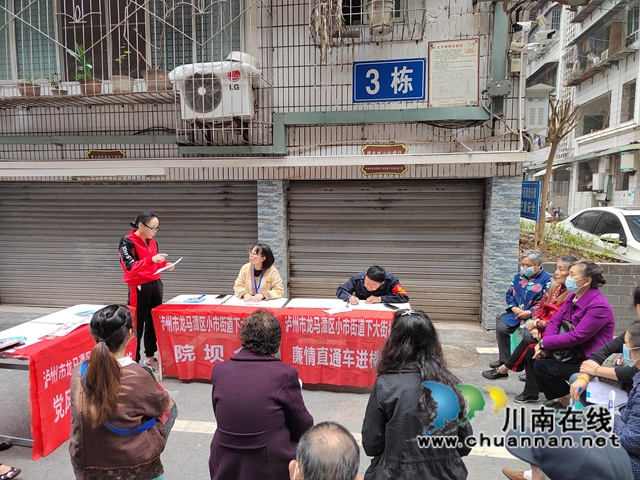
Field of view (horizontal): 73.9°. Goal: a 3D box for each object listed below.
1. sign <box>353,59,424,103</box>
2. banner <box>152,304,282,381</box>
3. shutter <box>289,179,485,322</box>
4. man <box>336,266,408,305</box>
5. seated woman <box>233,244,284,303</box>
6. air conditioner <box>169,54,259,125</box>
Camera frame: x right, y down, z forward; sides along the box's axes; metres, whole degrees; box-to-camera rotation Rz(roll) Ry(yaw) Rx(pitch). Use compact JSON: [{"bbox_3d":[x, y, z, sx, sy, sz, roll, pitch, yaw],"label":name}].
[{"bbox_3d":[0.883,-2.014,5.380,0.910,0.510,0.040,1,3,8],"label":"sign"},{"bbox_3d":[-1.000,1.010,4.170,1.260,0.660,0.180,0,3,3],"label":"banner"},{"bbox_3d":[0.937,0.152,6.241,2.850,2.080,0.120,1,5,8],"label":"shutter"},{"bbox_3d":[0.572,0.780,4.509,0.720,1.080,0.740,1,5,12],"label":"man"},{"bbox_3d":[-0.663,0.667,4.761,0.540,1.250,0.680,1,5,16],"label":"seated woman"},{"bbox_3d":[-1.304,-1.931,5.664,0.910,0.690,0.370,1,5,12],"label":"air conditioner"}]

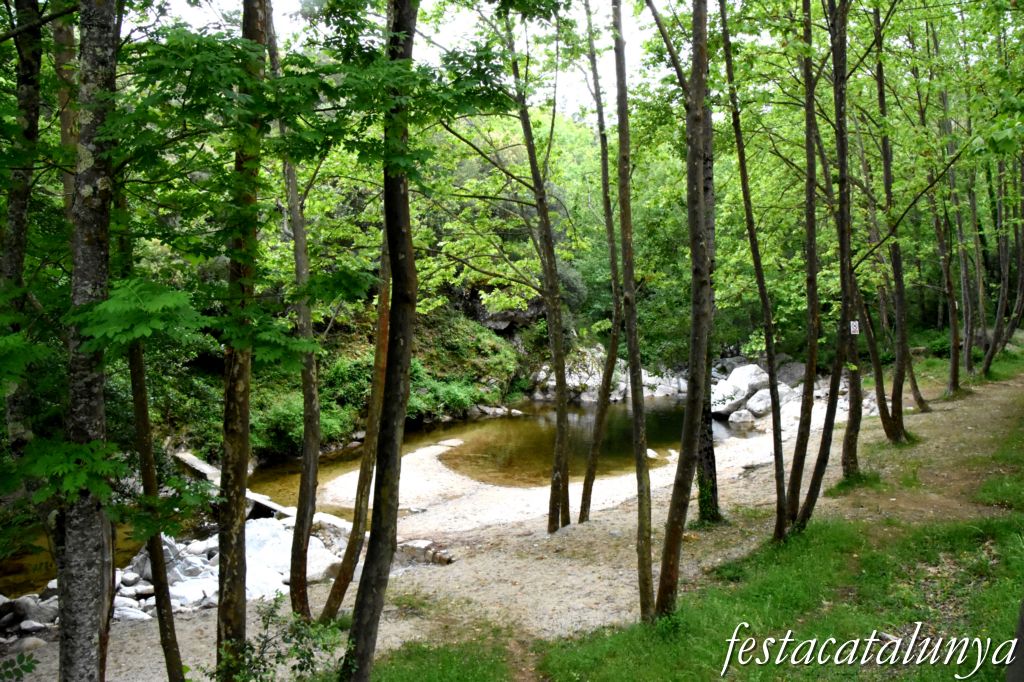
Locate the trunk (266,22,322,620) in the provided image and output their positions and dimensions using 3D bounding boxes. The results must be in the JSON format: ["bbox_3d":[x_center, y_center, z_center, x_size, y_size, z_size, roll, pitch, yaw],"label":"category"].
[{"bbox_3d":[-1.955,-0.247,6.900,0.478,5.519,0.330,0,1,0],"label":"trunk"}]

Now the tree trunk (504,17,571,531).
[{"bbox_3d":[0.342,-0.919,10.300,0.892,6.923,0.500,0,1,0],"label":"tree trunk"}]

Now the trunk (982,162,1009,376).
[{"bbox_3d":[15.745,-2.328,25.000,0.804,6.969,0.500,0,1,0],"label":"trunk"}]

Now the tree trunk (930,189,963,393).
[{"bbox_3d":[11.886,-1.381,21.000,0.832,5.580,0.500,0,1,0],"label":"tree trunk"}]

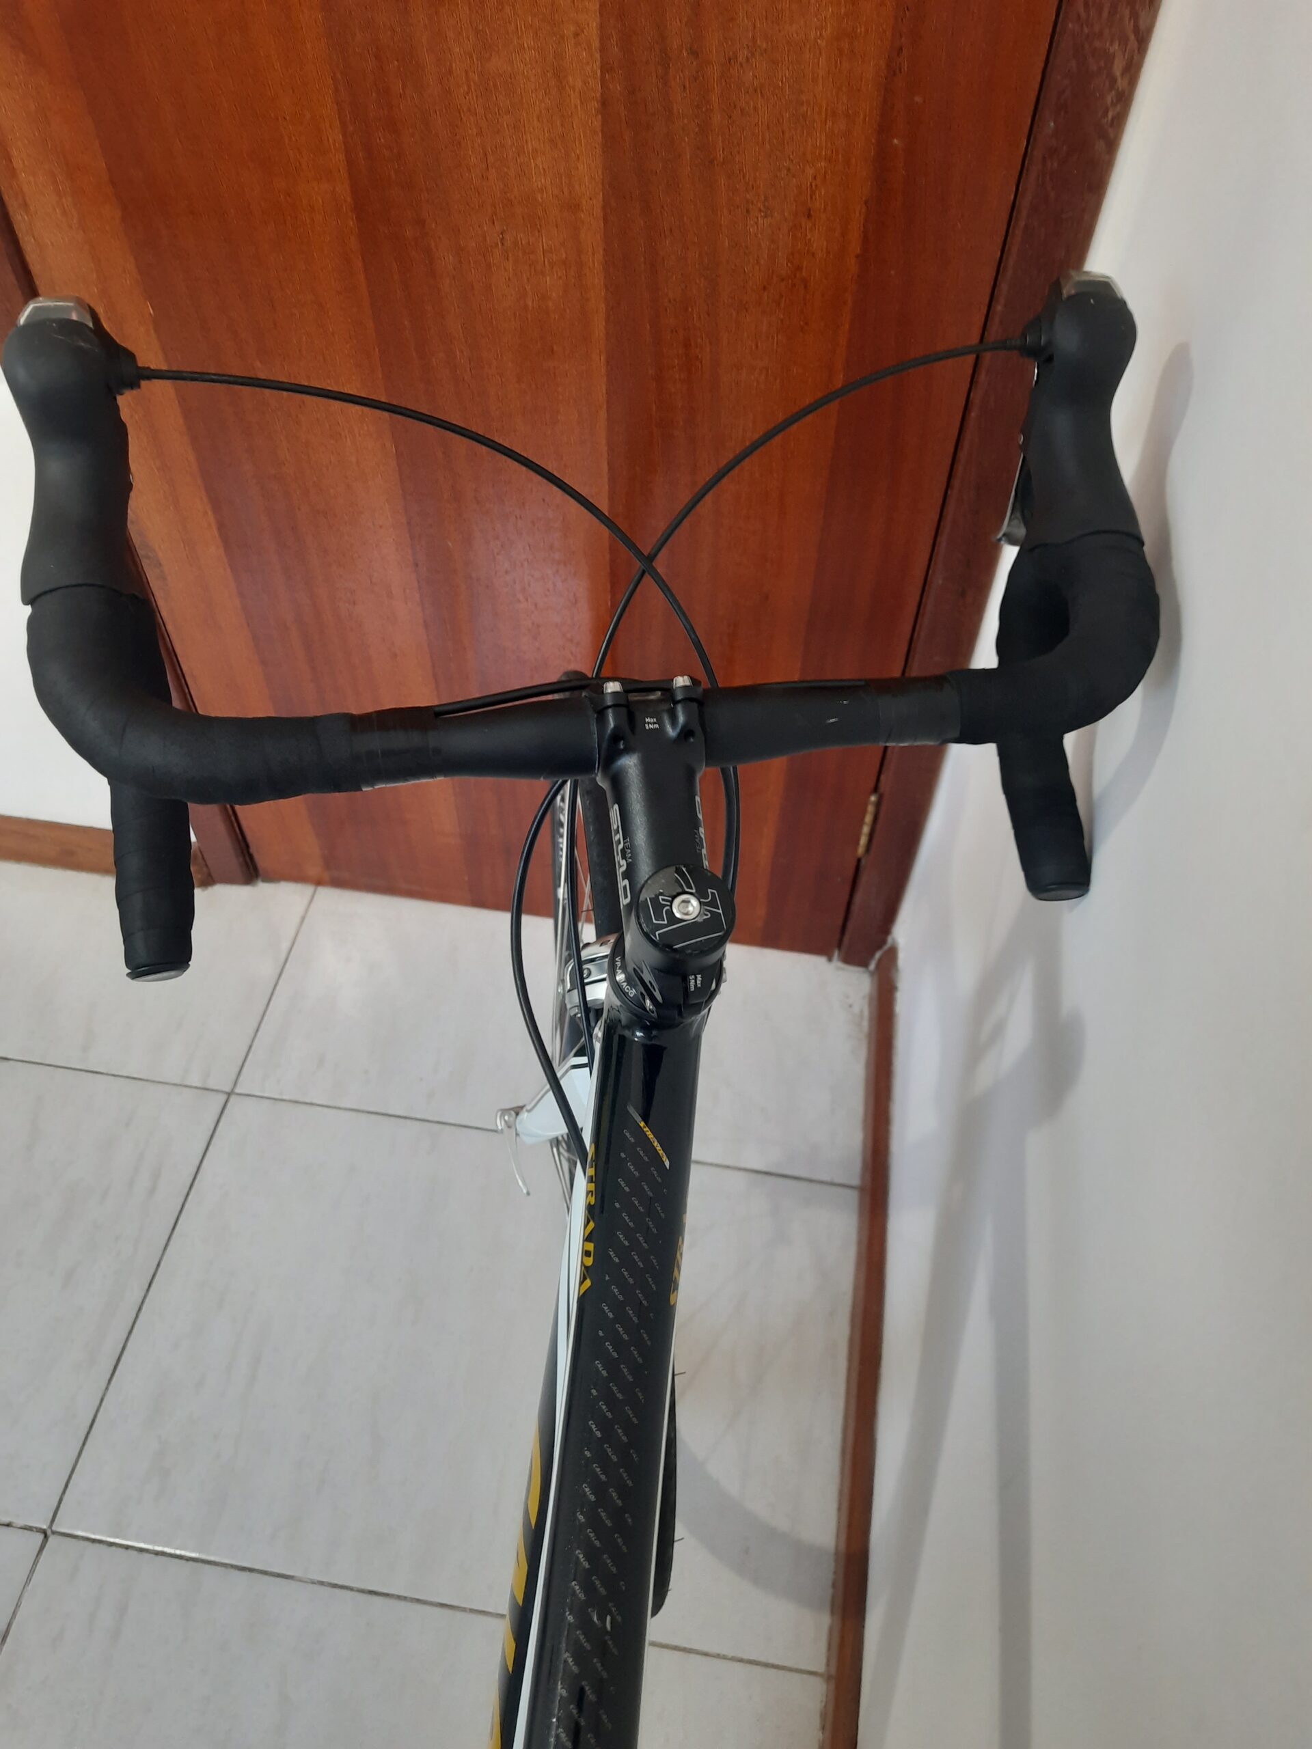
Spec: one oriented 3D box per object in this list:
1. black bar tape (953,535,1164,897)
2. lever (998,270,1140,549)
[{"bbox_3d":[0.160,-0.074,0.578,0.112,0.175,0.134,-7,51,-7],"label":"black bar tape"},{"bbox_3d":[0.188,-0.191,0.552,0.056,0.152,0.110,-7,51,-7],"label":"lever"}]

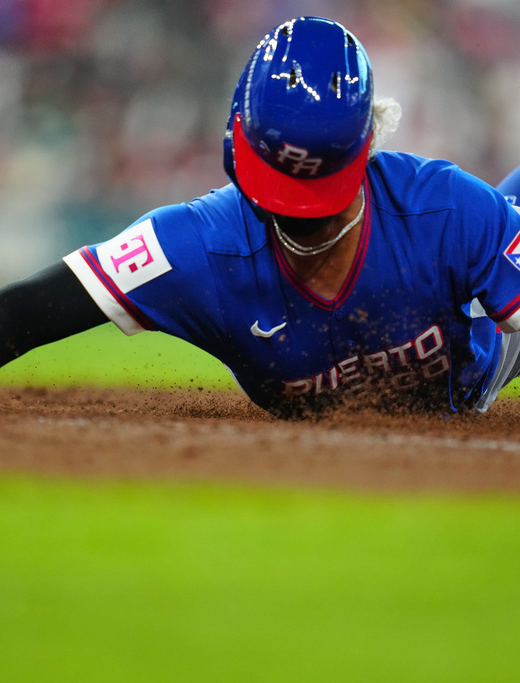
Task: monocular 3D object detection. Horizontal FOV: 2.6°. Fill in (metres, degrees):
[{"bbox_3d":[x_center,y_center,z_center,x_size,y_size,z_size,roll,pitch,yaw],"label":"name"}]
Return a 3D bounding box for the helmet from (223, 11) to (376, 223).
[{"bbox_3d":[0.064,-0.347,17.850,0.225,0.295,0.240,7,-25,1],"label":"helmet"}]

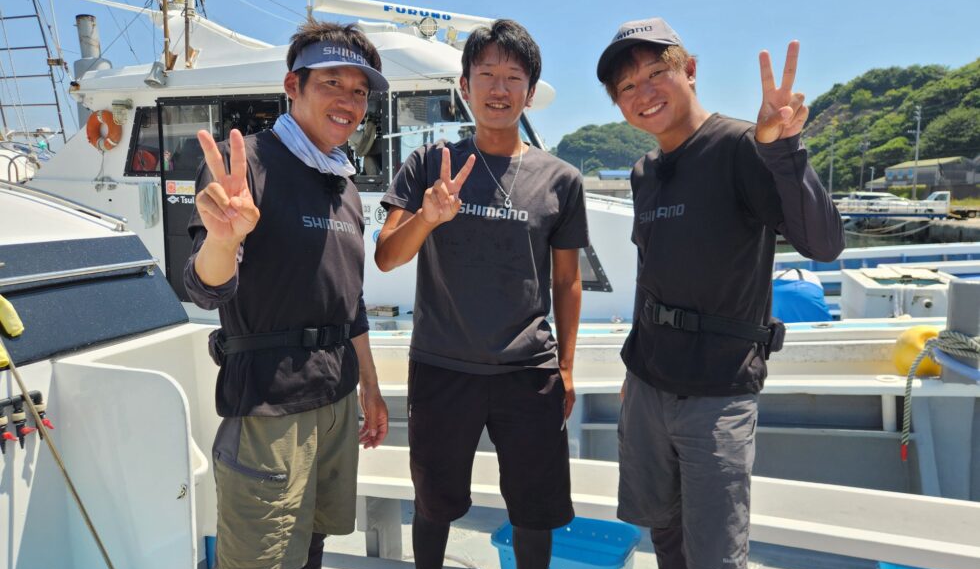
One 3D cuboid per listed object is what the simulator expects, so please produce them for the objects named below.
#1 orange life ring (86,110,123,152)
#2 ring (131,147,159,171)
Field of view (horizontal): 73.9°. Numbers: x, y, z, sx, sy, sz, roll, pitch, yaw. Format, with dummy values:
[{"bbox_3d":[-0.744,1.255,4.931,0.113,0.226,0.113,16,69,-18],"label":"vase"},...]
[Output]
[{"bbox_3d":[-3.844,-1.537,6.500,0.420,0.420,0.110,2,7,17],"label":"orange life ring"},{"bbox_3d":[-3.826,-1.377,7.200,0.340,0.330,0.110,2,7,17],"label":"ring"}]

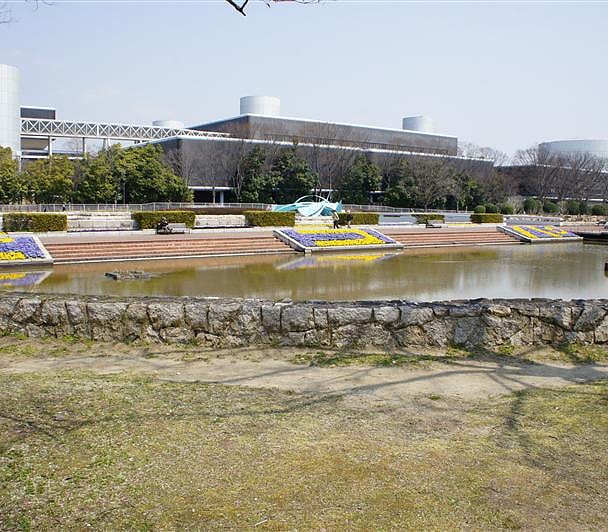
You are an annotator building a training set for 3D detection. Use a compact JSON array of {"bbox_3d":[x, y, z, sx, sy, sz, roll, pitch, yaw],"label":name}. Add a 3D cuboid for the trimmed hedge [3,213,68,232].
[{"bbox_3d":[-17.056,-2.725,37.889,3.550,1.104,1.600,-4,7,-35],"label":"trimmed hedge"}]

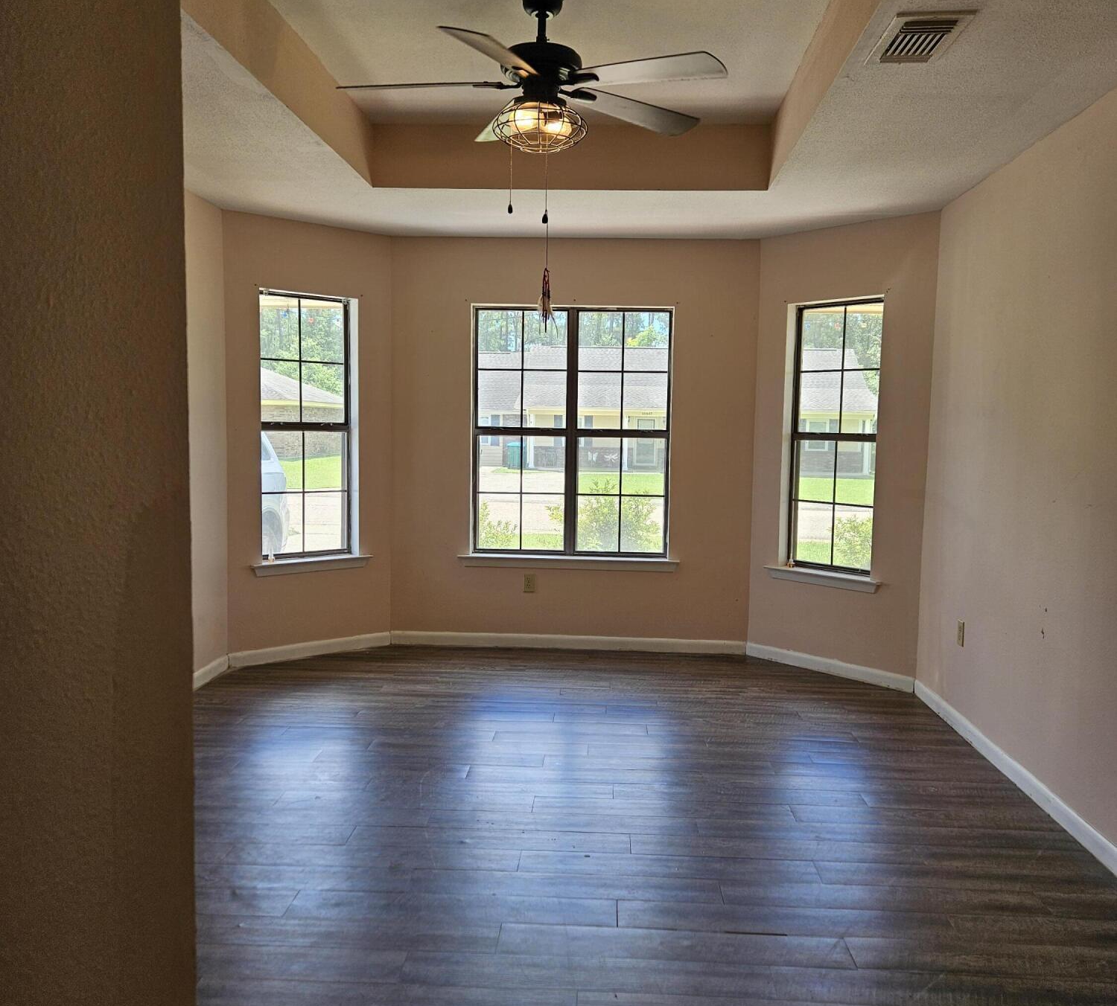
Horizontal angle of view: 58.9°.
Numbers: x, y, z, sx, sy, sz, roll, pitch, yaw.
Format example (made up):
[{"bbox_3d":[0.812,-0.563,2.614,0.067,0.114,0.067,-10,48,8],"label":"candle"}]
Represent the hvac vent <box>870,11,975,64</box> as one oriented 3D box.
[{"bbox_3d":[1.006,-1.291,2.775,0.207,0.020,0.368,1,5,3],"label":"hvac vent"}]

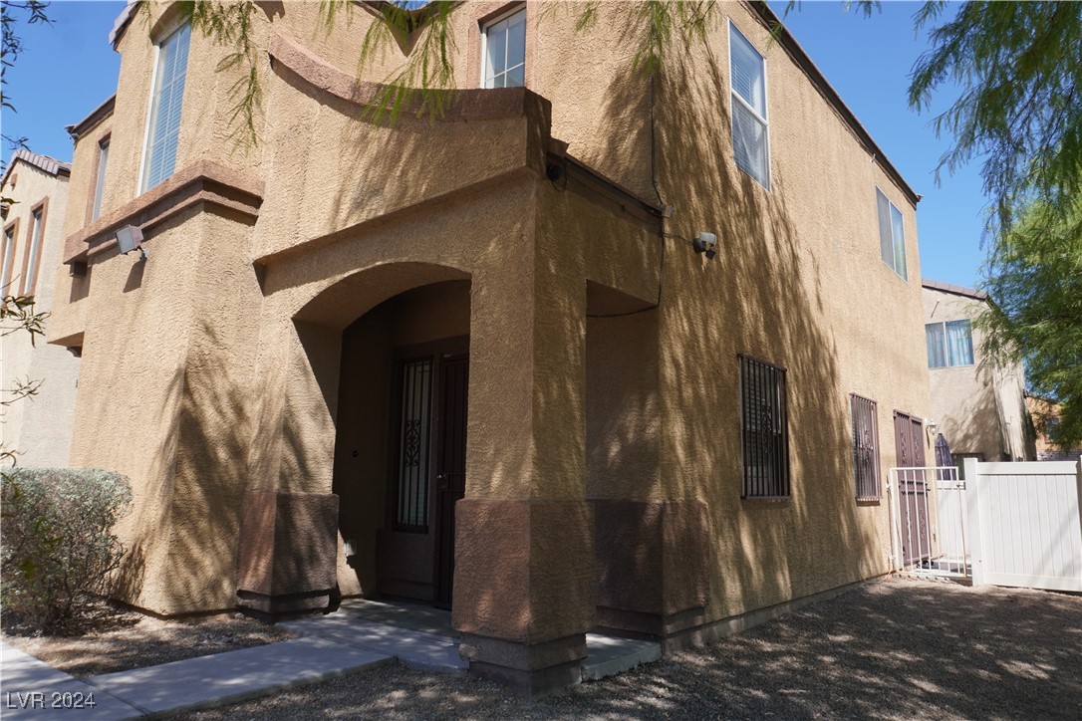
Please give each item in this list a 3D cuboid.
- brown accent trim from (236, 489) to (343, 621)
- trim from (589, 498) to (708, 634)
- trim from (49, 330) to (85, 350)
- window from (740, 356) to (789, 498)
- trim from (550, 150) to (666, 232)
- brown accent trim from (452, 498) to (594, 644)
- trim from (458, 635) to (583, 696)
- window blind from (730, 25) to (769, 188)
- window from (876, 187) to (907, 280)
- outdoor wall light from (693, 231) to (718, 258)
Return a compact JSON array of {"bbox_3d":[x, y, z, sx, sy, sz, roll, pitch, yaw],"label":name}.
[{"bbox_3d":[-1.982,1.482,5.618,0.565,0.920,0.565,-7,-13,39],"label":"brown accent trim"},{"bbox_3d":[0.816,1.554,5.583,0.679,0.948,0.702,-7,-13,39],"label":"trim"},{"bbox_3d":[-6.244,-0.286,9.732,1.382,0.091,0.325,-7,-13,39],"label":"trim"},{"bbox_3d":[1.912,0.598,6.256,0.100,1.165,1.029,-7,-13,39],"label":"window"},{"bbox_3d":[0.509,-1.148,5.178,0.083,0.189,1.435,-7,-13,39],"label":"trim"},{"bbox_3d":[-0.095,1.260,4.485,0.623,0.784,0.631,-7,-13,39],"label":"brown accent trim"},{"bbox_3d":[-0.102,1.790,4.383,0.566,0.291,0.525,-7,-13,39],"label":"trim"},{"bbox_3d":[2.184,-2.643,7.545,0.068,1.555,0.861,-7,-13,39],"label":"window blind"},{"bbox_3d":[5.148,-1.818,10.572,0.100,1.069,1.408,-7,-13,39],"label":"window"},{"bbox_3d":[1.298,-0.911,5.633,0.160,0.170,0.160,-7,-13,39],"label":"outdoor wall light"}]

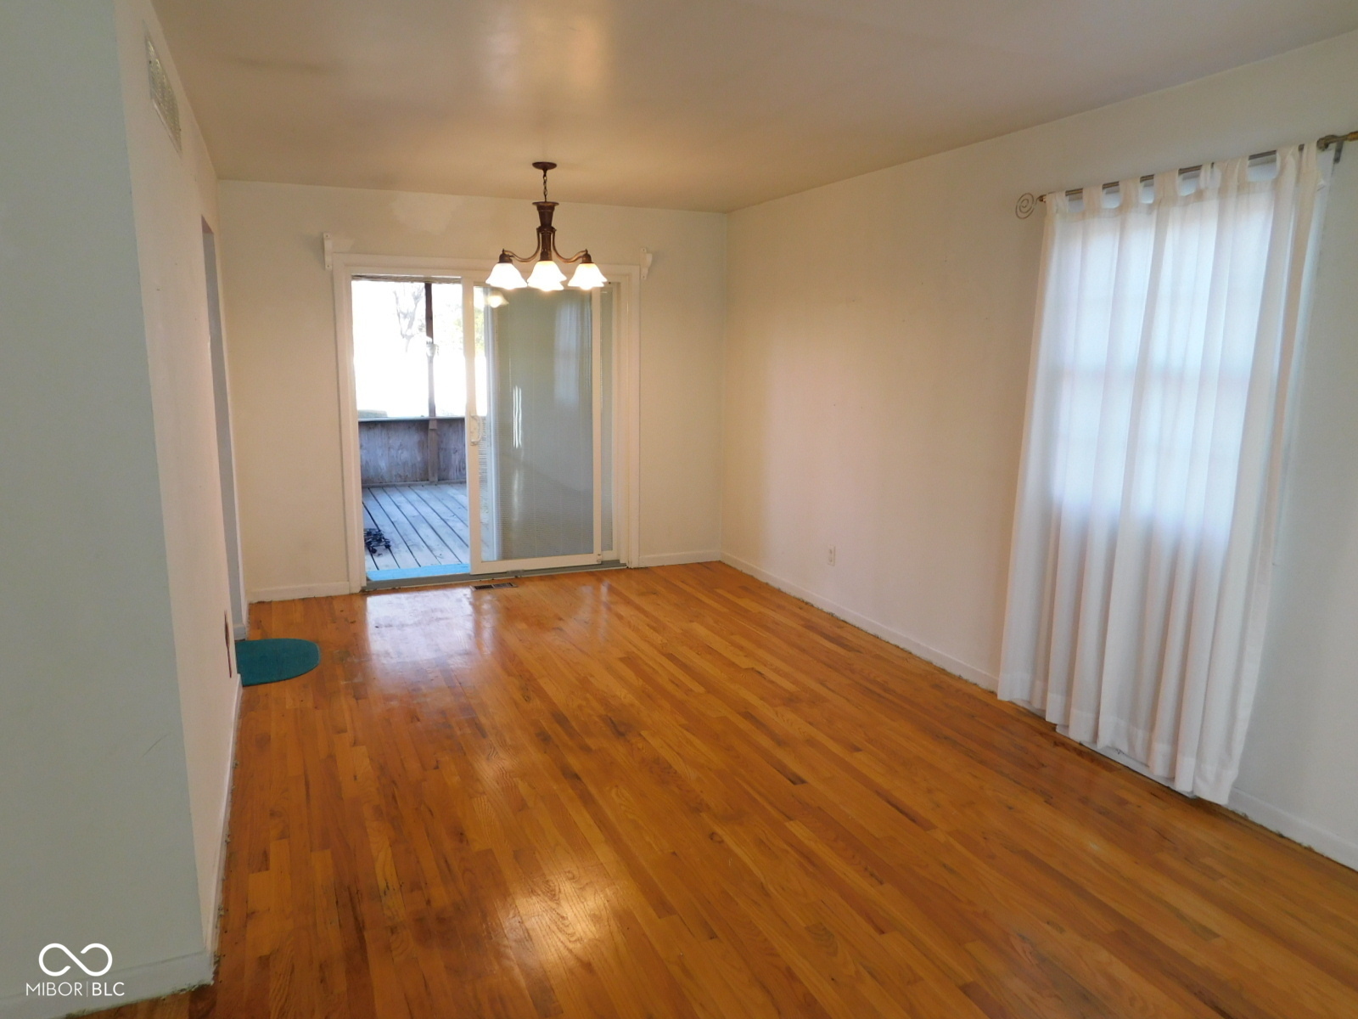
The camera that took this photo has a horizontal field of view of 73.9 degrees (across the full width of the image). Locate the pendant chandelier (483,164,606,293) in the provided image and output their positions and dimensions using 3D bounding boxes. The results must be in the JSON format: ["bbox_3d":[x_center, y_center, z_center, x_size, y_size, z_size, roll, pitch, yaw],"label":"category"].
[{"bbox_3d":[-0.674,-1.427,4.569,0.624,0.620,0.624,-4,11,-23],"label":"pendant chandelier"}]

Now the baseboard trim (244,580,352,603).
[{"bbox_3d":[-2.308,0.514,5.517,0.552,0.082,0.018,-4,11,-23],"label":"baseboard trim"}]

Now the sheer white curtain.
[{"bbox_3d":[1.637,-0.115,3.284,0.105,2.110,1.095,-4,11,-23],"label":"sheer white curtain"}]

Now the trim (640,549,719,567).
[{"bbox_3d":[0.009,0.356,6.514,0.647,0.082,0.018,-4,11,-23],"label":"trim"}]

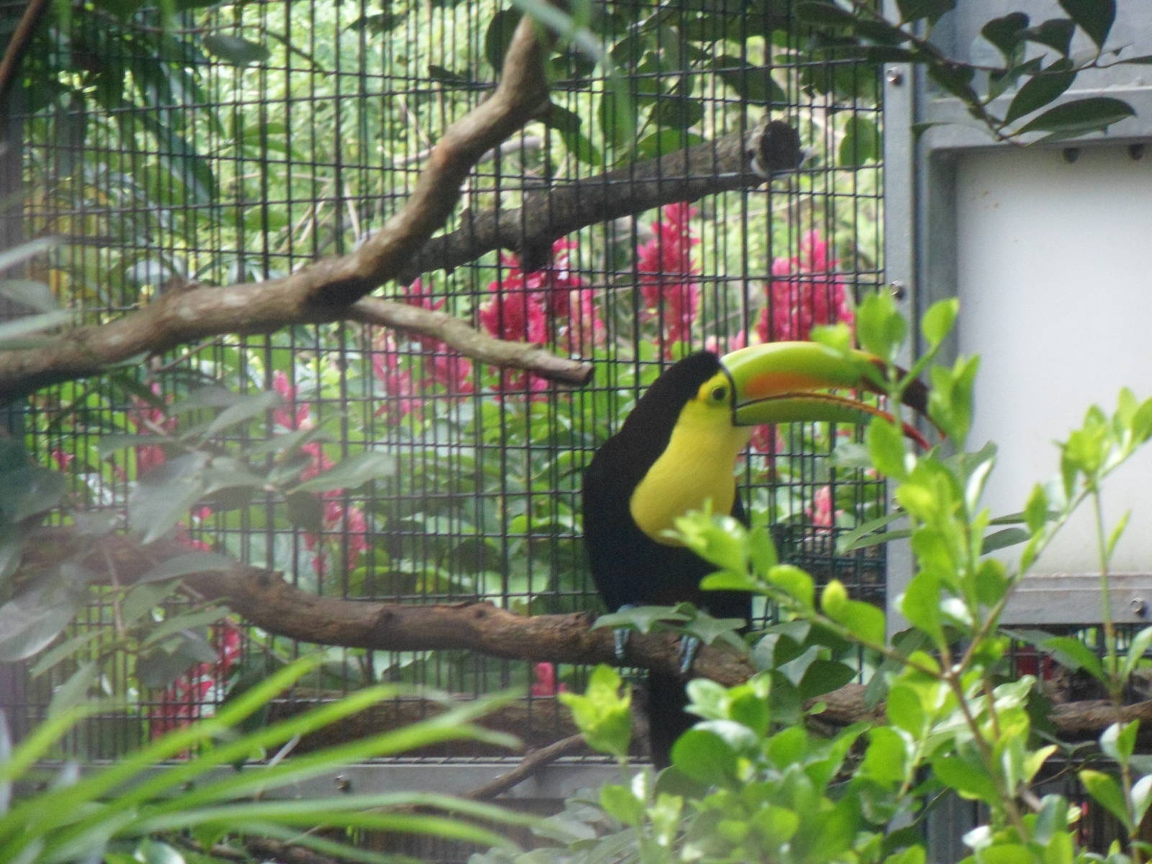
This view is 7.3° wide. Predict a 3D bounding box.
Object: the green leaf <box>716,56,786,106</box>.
[{"bbox_3d":[0.138,-0.278,7.150,0.068,0.030,0.016,30,0,0],"label":"green leaf"}]

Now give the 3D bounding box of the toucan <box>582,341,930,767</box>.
[{"bbox_3d":[0.113,0.084,5.620,0.210,0.280,0.115,-1,-2,30],"label":"toucan"}]

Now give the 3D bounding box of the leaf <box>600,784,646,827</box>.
[{"bbox_3d":[0.025,0.203,4.900,0.020,0.027,0.012,-45,0,-8],"label":"leaf"}]

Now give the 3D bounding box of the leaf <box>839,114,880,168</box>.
[{"bbox_3d":[0.221,-0.226,7.000,0.031,0.042,0.014,6,0,0],"label":"leaf"}]

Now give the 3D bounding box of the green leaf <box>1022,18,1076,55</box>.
[{"bbox_3d":[0.316,-0.264,6.000,0.035,0.026,0.020,6,0,0],"label":"green leaf"}]

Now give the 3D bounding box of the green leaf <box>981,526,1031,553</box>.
[{"bbox_3d":[0.276,0.070,5.800,0.038,0.010,0.022,-9,37,-2],"label":"green leaf"}]

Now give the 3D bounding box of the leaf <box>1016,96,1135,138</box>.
[{"bbox_3d":[0.333,-0.209,6.000,0.082,0.011,0.031,-10,36,0],"label":"leaf"}]

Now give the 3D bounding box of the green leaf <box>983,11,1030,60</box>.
[{"bbox_3d":[0.288,-0.264,6.000,0.029,0.036,0.020,17,0,0],"label":"green leaf"}]

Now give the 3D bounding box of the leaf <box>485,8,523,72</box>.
[{"bbox_3d":[-0.054,-0.312,7.150,0.038,0.054,0.015,6,0,0],"label":"leaf"}]

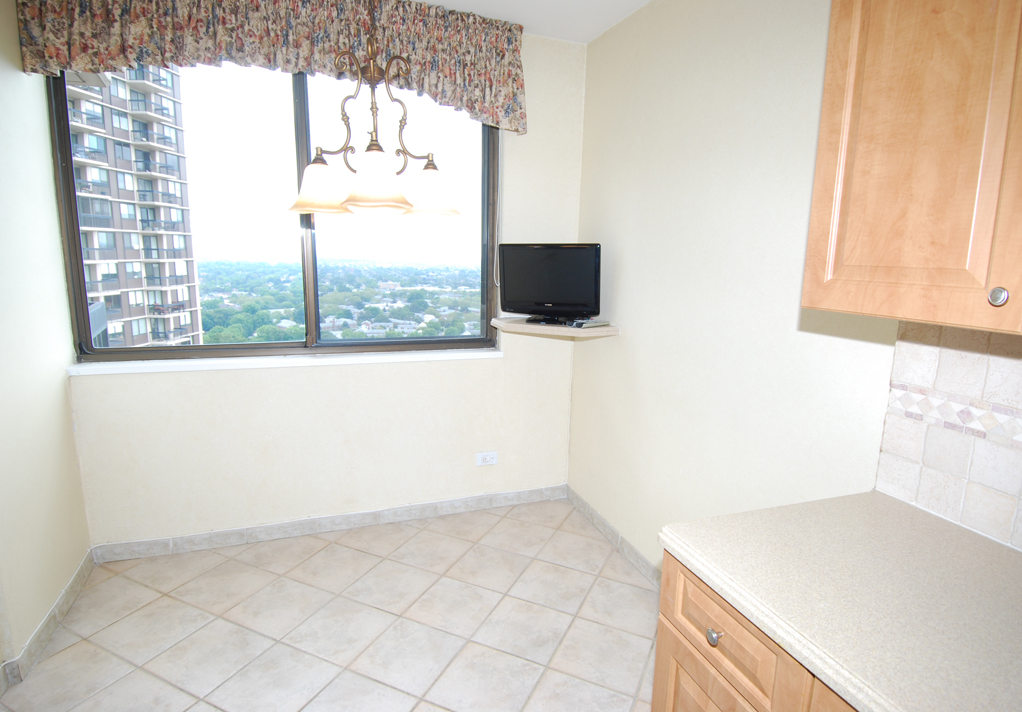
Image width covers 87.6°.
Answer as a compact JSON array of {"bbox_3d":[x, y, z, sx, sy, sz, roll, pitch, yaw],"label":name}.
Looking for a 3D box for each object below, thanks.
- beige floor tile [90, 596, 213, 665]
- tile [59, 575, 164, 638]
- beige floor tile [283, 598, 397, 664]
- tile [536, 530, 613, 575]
[{"bbox_3d":[-1.410,1.080,2.108,0.323,0.010,0.323,6,10,24],"label":"beige floor tile"},{"bbox_3d":[-1.661,1.020,2.178,0.312,0.010,0.312,6,11,24],"label":"tile"},{"bbox_3d":[-0.654,1.059,2.064,0.312,0.010,0.312,6,11,24],"label":"beige floor tile"},{"bbox_3d":[0.312,0.967,2.616,0.308,0.015,0.308,6,11,24],"label":"tile"}]

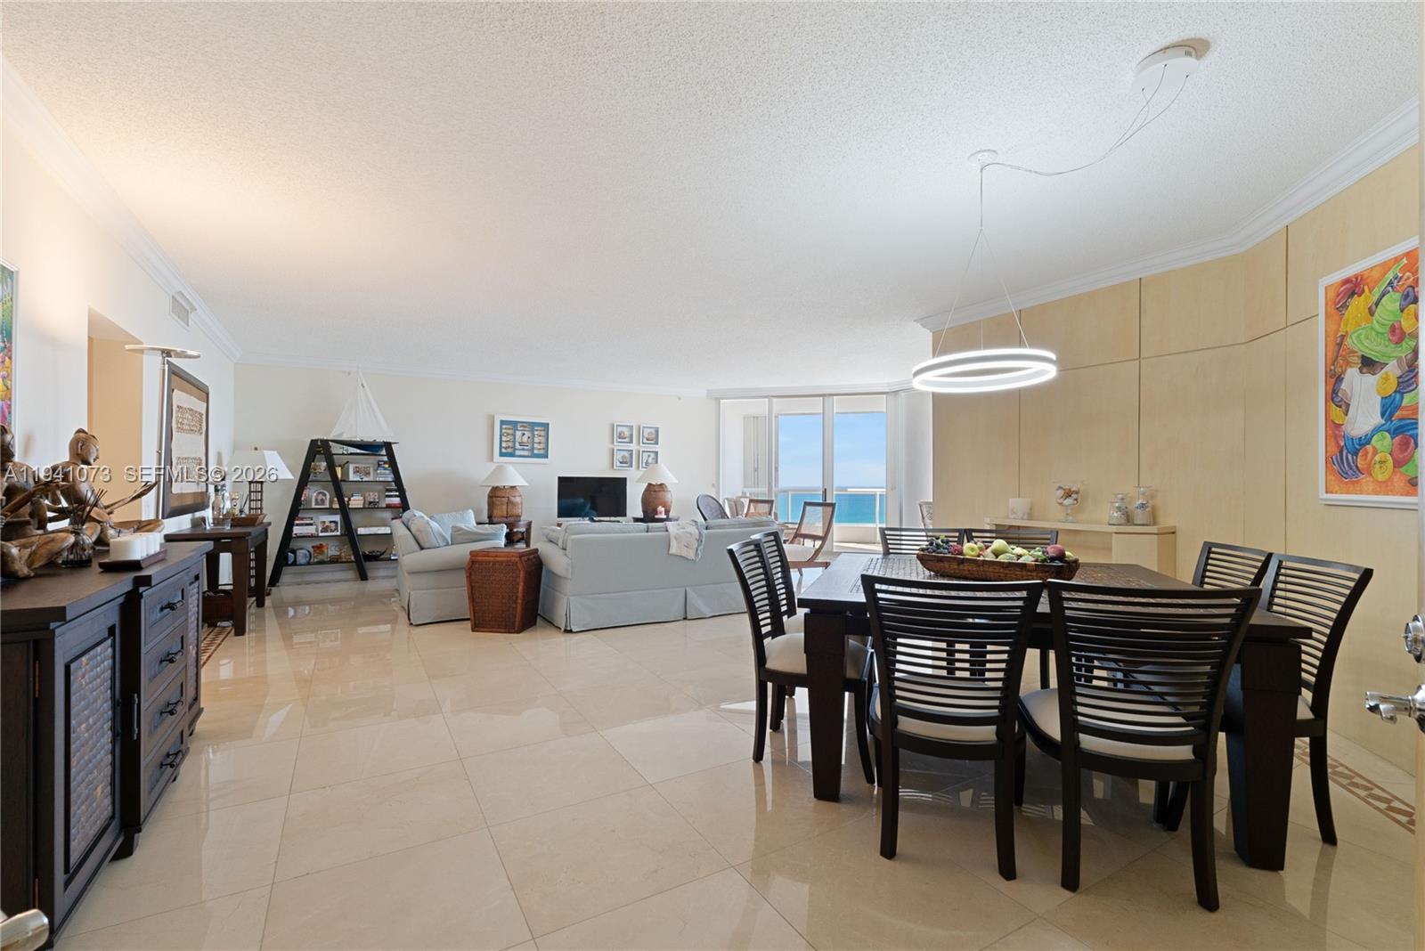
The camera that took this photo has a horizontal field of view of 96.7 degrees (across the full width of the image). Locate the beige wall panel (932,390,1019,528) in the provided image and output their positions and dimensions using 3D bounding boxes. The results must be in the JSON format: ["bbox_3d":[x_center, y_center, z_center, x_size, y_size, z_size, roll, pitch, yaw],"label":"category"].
[{"bbox_3d":[2.229,0.247,5.400,0.030,2.029,0.870,0,-1,-30],"label":"beige wall panel"}]

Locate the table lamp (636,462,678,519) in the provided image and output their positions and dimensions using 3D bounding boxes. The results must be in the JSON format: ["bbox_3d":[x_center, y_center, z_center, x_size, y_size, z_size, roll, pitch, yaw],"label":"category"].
[{"bbox_3d":[-0.795,0.231,9.048,0.600,0.810,0.600,0,-1,0],"label":"table lamp"}]

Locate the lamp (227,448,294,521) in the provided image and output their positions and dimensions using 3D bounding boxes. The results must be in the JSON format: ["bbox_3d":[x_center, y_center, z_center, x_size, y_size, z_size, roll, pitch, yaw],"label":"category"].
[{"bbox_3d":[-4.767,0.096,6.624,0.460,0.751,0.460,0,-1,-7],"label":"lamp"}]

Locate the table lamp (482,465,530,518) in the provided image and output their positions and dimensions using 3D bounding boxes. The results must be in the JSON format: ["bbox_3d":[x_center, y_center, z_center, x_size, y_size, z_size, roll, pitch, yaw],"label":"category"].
[{"bbox_3d":[-2.698,0.221,8.253,0.590,0.732,0.590,0,-1,-30],"label":"table lamp"}]

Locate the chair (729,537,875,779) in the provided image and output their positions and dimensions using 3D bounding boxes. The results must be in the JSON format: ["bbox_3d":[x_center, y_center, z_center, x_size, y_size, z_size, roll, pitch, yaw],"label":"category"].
[{"bbox_3d":[0.431,0.765,2.800,0.610,0.910,0.490,0,-1,20],"label":"chair"}]

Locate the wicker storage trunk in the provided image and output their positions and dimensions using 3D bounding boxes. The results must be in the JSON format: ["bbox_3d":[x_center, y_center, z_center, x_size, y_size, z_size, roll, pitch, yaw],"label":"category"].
[{"bbox_3d":[-1.685,0.936,5.175,0.500,0.620,0.420,0,-1,9],"label":"wicker storage trunk"}]

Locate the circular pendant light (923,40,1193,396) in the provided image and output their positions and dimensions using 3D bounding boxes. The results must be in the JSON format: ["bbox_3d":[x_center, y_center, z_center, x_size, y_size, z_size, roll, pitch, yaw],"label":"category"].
[{"bbox_3d":[1.337,-0.919,2.586,0.620,1.005,1.137,0,-1,-30],"label":"circular pendant light"}]

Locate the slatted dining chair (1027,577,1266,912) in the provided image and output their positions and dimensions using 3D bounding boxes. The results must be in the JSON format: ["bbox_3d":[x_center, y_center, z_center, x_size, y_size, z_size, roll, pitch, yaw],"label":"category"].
[{"bbox_3d":[1.263,0.757,1.998,0.500,0.910,0.610,0,-1,15],"label":"slatted dining chair"}]

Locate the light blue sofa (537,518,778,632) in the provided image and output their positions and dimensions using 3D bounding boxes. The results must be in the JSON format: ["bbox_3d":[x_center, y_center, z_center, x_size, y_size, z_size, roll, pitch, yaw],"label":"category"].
[{"bbox_3d":[-0.490,0.829,5.921,2.120,0.850,0.940,0,-1,-29],"label":"light blue sofa"}]

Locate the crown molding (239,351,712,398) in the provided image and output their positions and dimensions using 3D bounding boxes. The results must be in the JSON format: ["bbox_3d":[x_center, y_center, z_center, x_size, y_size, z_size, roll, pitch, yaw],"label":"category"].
[{"bbox_3d":[-2.726,-1.301,8.701,6.200,0.110,0.090,0,-1,-30],"label":"crown molding"}]

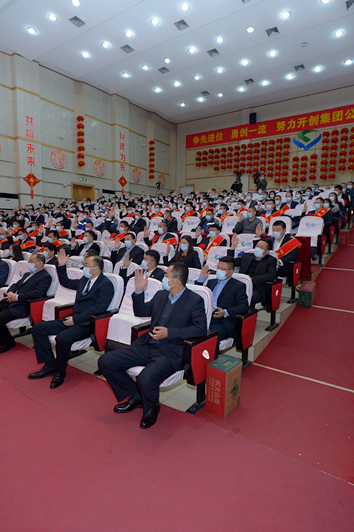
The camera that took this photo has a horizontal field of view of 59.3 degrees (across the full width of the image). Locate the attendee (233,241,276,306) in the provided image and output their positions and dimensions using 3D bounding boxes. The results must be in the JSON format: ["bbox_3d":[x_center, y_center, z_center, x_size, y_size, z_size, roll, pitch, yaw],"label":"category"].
[{"bbox_3d":[1.010,0.209,4.315,0.680,1.250,0.880,5,8,34],"label":"attendee"}]

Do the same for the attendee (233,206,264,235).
[{"bbox_3d":[1.581,-0.687,6.893,0.700,1.270,0.900,5,8,34],"label":"attendee"}]

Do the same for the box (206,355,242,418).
[{"bbox_3d":[0.406,1.033,2.671,0.187,0.396,0.248,6,9,38],"label":"box"}]

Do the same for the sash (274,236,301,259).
[{"bbox_3d":[1.759,-0.280,4.993,0.460,0.460,0.280,5,8,35],"label":"sash"}]

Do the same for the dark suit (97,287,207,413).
[{"bbox_3d":[-0.149,0.688,2.696,0.680,0.900,0.900,5,8,35],"label":"dark suit"}]

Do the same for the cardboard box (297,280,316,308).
[{"bbox_3d":[2.013,0.438,4.790,0.183,0.253,0.396,5,17,31],"label":"cardboard box"}]

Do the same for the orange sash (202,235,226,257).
[{"bbox_3d":[0.710,-0.351,5.724,0.460,0.460,0.280,5,8,35],"label":"orange sash"}]

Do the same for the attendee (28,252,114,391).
[{"bbox_3d":[-1.132,0.473,3.413,0.740,1.253,0.971,5,8,34],"label":"attendee"}]

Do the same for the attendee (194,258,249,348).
[{"bbox_3d":[0.451,0.523,3.484,0.640,1.220,0.870,5,8,35],"label":"attendee"}]

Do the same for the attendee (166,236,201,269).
[{"bbox_3d":[-0.004,0.138,4.991,0.600,1.220,0.850,5,8,35],"label":"attendee"}]

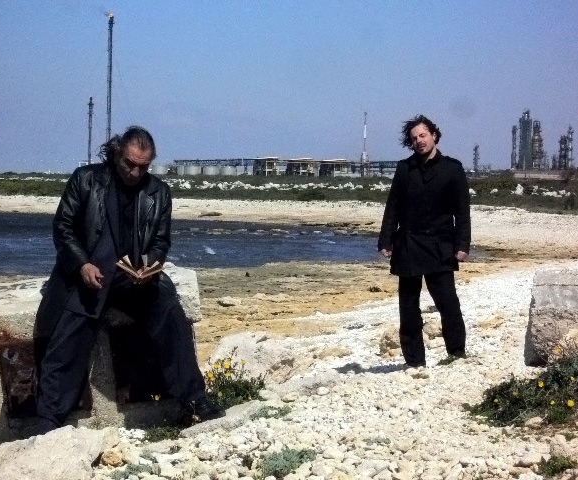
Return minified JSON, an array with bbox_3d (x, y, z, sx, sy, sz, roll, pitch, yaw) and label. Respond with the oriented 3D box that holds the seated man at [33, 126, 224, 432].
[{"bbox_3d":[-0.810,0.197,9.800,0.920,1.490,0.750,0,2,-7],"label":"seated man"}]

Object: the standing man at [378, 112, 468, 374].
[{"bbox_3d":[0.928,0.007,13.400,0.590,1.720,0.400,1,2,14],"label":"standing man"}]

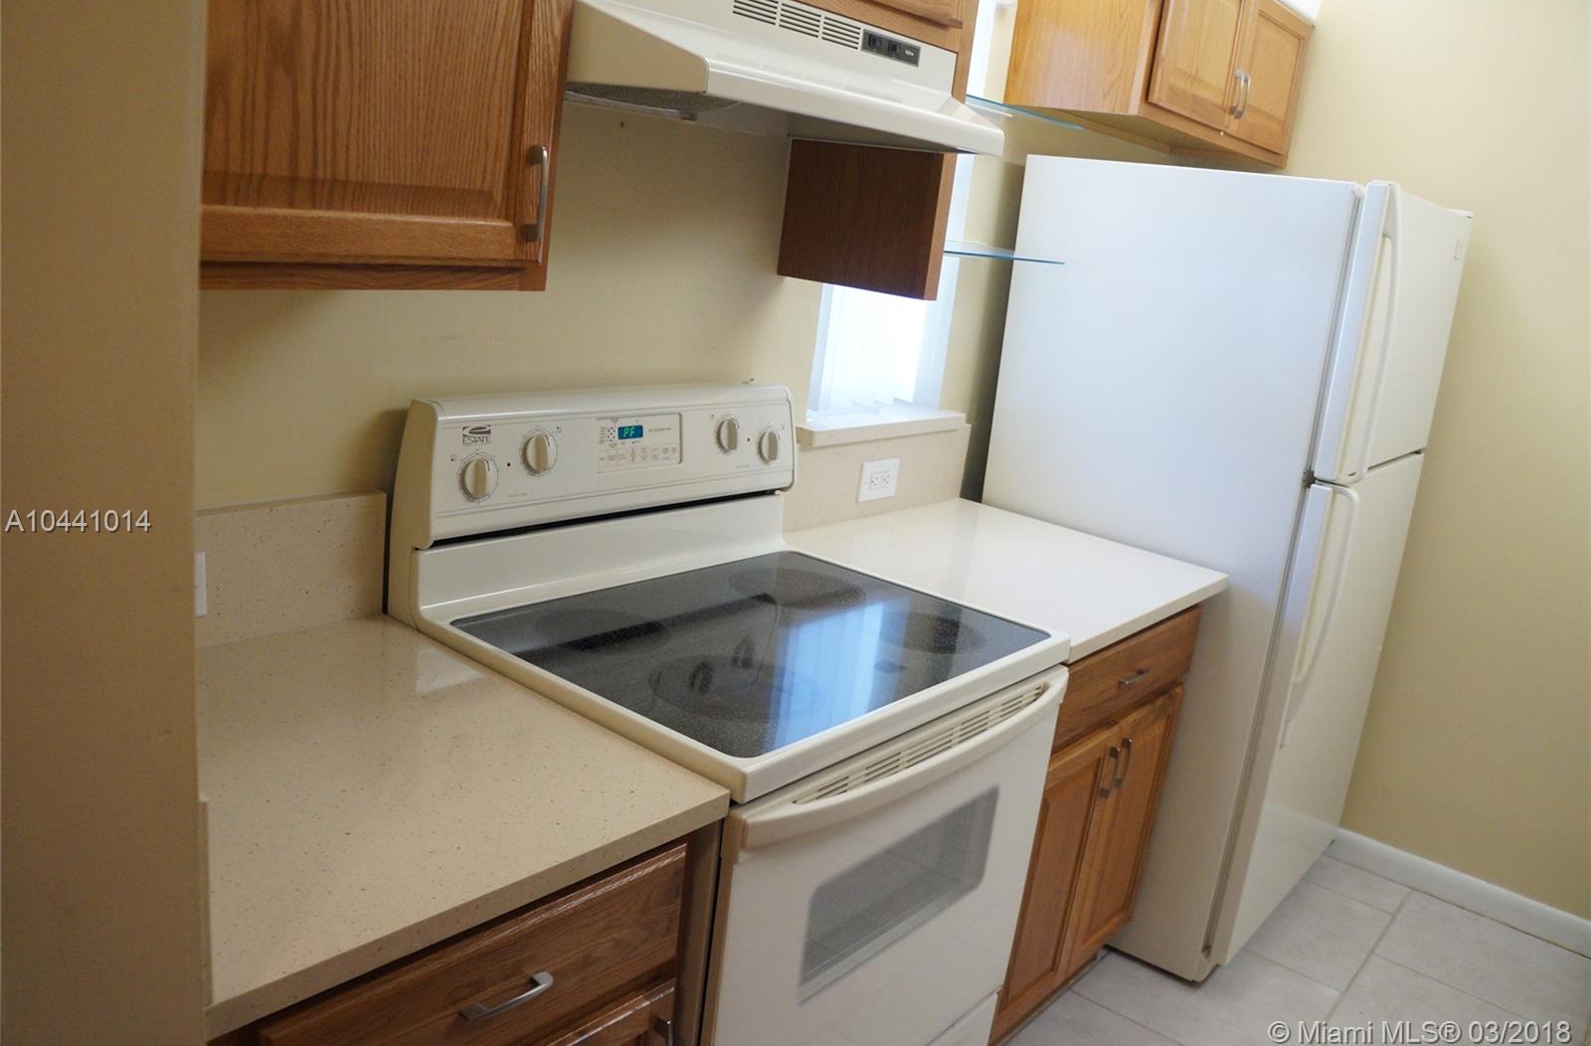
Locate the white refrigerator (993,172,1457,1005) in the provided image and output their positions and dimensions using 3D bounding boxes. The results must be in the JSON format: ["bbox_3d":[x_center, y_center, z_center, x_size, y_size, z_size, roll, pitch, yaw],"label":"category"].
[{"bbox_3d":[0.946,0.070,2.771,0.764,1.661,0.778,17,18,38],"label":"white refrigerator"}]

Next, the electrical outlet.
[{"bbox_3d":[0.176,-0.086,2.463,0.010,0.081,0.125,17,18,38],"label":"electrical outlet"}]

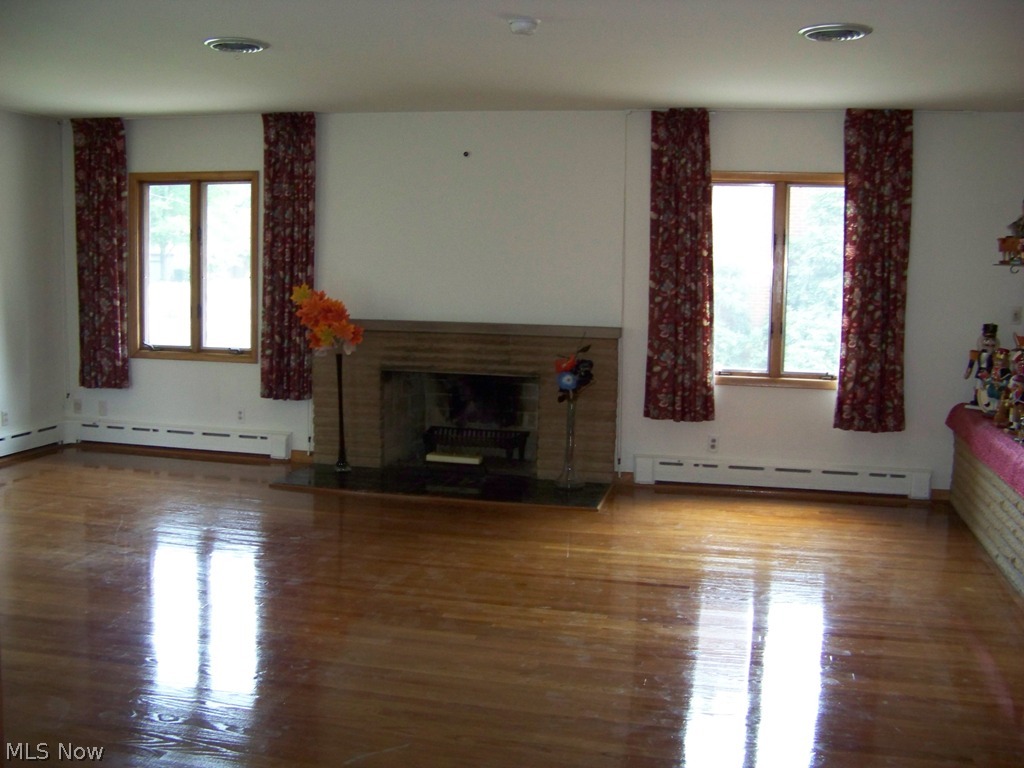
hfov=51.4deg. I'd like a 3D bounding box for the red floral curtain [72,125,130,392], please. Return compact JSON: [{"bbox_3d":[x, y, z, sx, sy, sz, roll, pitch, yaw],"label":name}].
[{"bbox_3d":[-2.961,-0.931,7.680,0.415,1.926,0.110,2,6,11],"label":"red floral curtain"}]

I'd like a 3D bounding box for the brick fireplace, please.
[{"bbox_3d":[-0.314,0.080,7.378,2.135,1.016,0.400,2,6,11],"label":"brick fireplace"}]

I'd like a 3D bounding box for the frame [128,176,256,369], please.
[{"bbox_3d":[-2.269,-0.839,7.640,1.008,1.346,0.100,2,6,11],"label":"frame"}]

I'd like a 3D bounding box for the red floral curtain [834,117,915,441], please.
[{"bbox_3d":[2.270,-0.696,6.635,0.462,1.988,0.110,2,6,11],"label":"red floral curtain"}]

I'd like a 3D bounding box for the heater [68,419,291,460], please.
[{"bbox_3d":[-2.435,0.415,7.744,1.715,0.200,0.080,2,6,11],"label":"heater"}]

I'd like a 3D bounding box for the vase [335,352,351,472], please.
[{"bbox_3d":[-1.127,0.189,7.093,0.120,0.786,0.120,2,6,11],"label":"vase"}]

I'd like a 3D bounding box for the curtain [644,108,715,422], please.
[{"bbox_3d":[1.101,-0.757,6.868,0.484,1.994,0.110,2,6,11],"label":"curtain"}]

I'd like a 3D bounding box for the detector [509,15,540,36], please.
[{"bbox_3d":[0.047,-1.482,4.391,0.138,0.045,0.138,2,6,11],"label":"detector"}]

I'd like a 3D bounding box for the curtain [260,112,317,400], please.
[{"bbox_3d":[-1.557,-0.873,7.399,0.403,1.981,0.110,2,6,11],"label":"curtain"}]

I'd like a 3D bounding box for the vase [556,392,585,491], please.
[{"bbox_3d":[0.383,0.364,6.772,0.170,0.572,0.170,2,6,11],"label":"vase"}]

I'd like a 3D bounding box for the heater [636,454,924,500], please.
[{"bbox_3d":[1.730,0.595,6.911,1.851,0.200,0.080,2,6,11],"label":"heater"}]

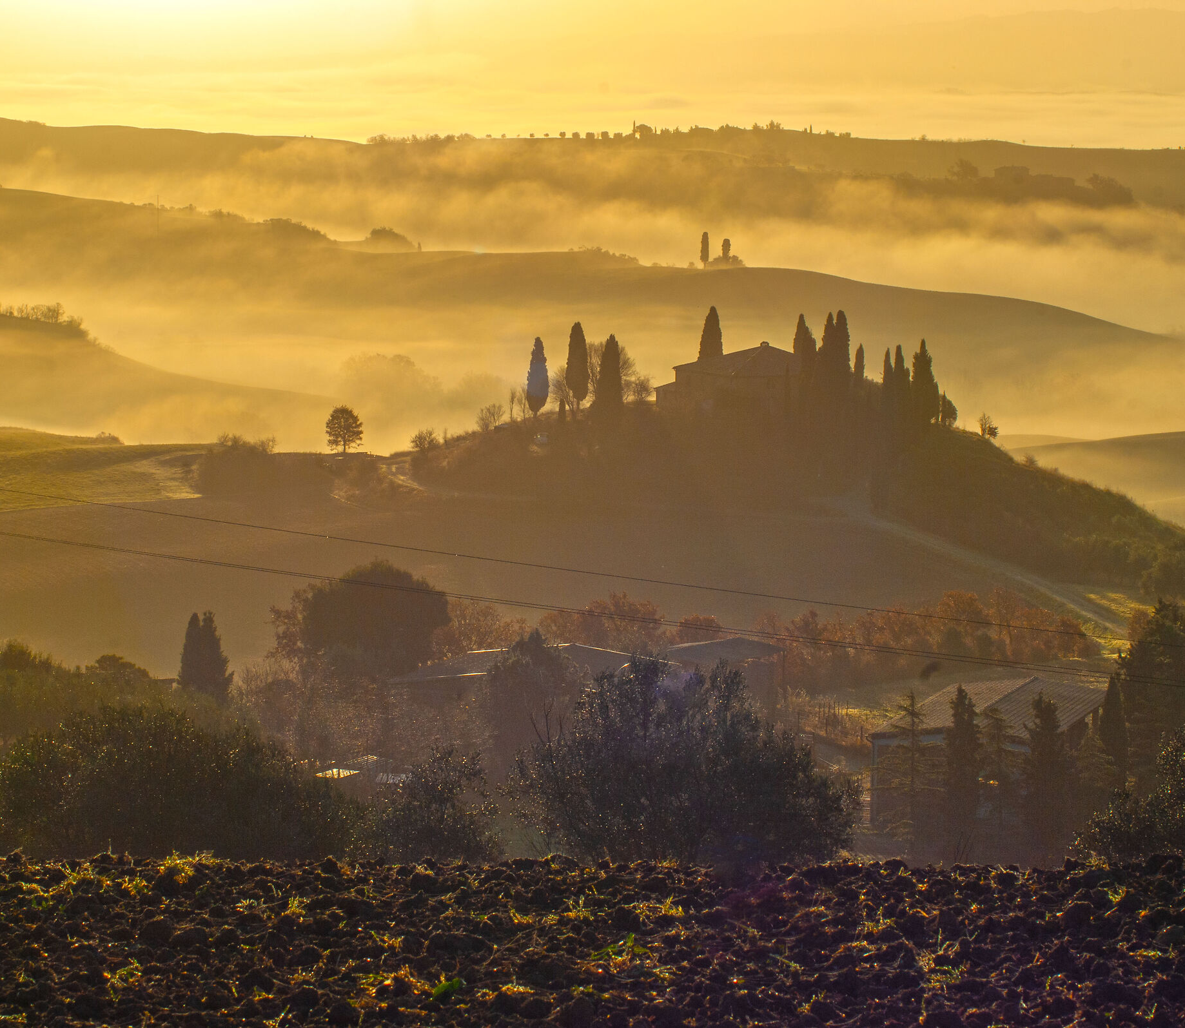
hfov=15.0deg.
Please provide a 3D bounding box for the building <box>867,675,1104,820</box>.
[{"bbox_3d":[25.180,14.861,279.822,10.500,6.100,22.500,3,6,17],"label":"building"}]

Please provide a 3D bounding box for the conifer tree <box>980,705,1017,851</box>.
[{"bbox_3d":[23.658,15.616,263.000,2.073,8.714,2.073,1,6,0],"label":"conifer tree"}]

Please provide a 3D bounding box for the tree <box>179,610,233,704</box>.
[{"bbox_3d":[-27.880,10.500,325.000,3.920,7.080,3.500,0,5,0],"label":"tree"}]

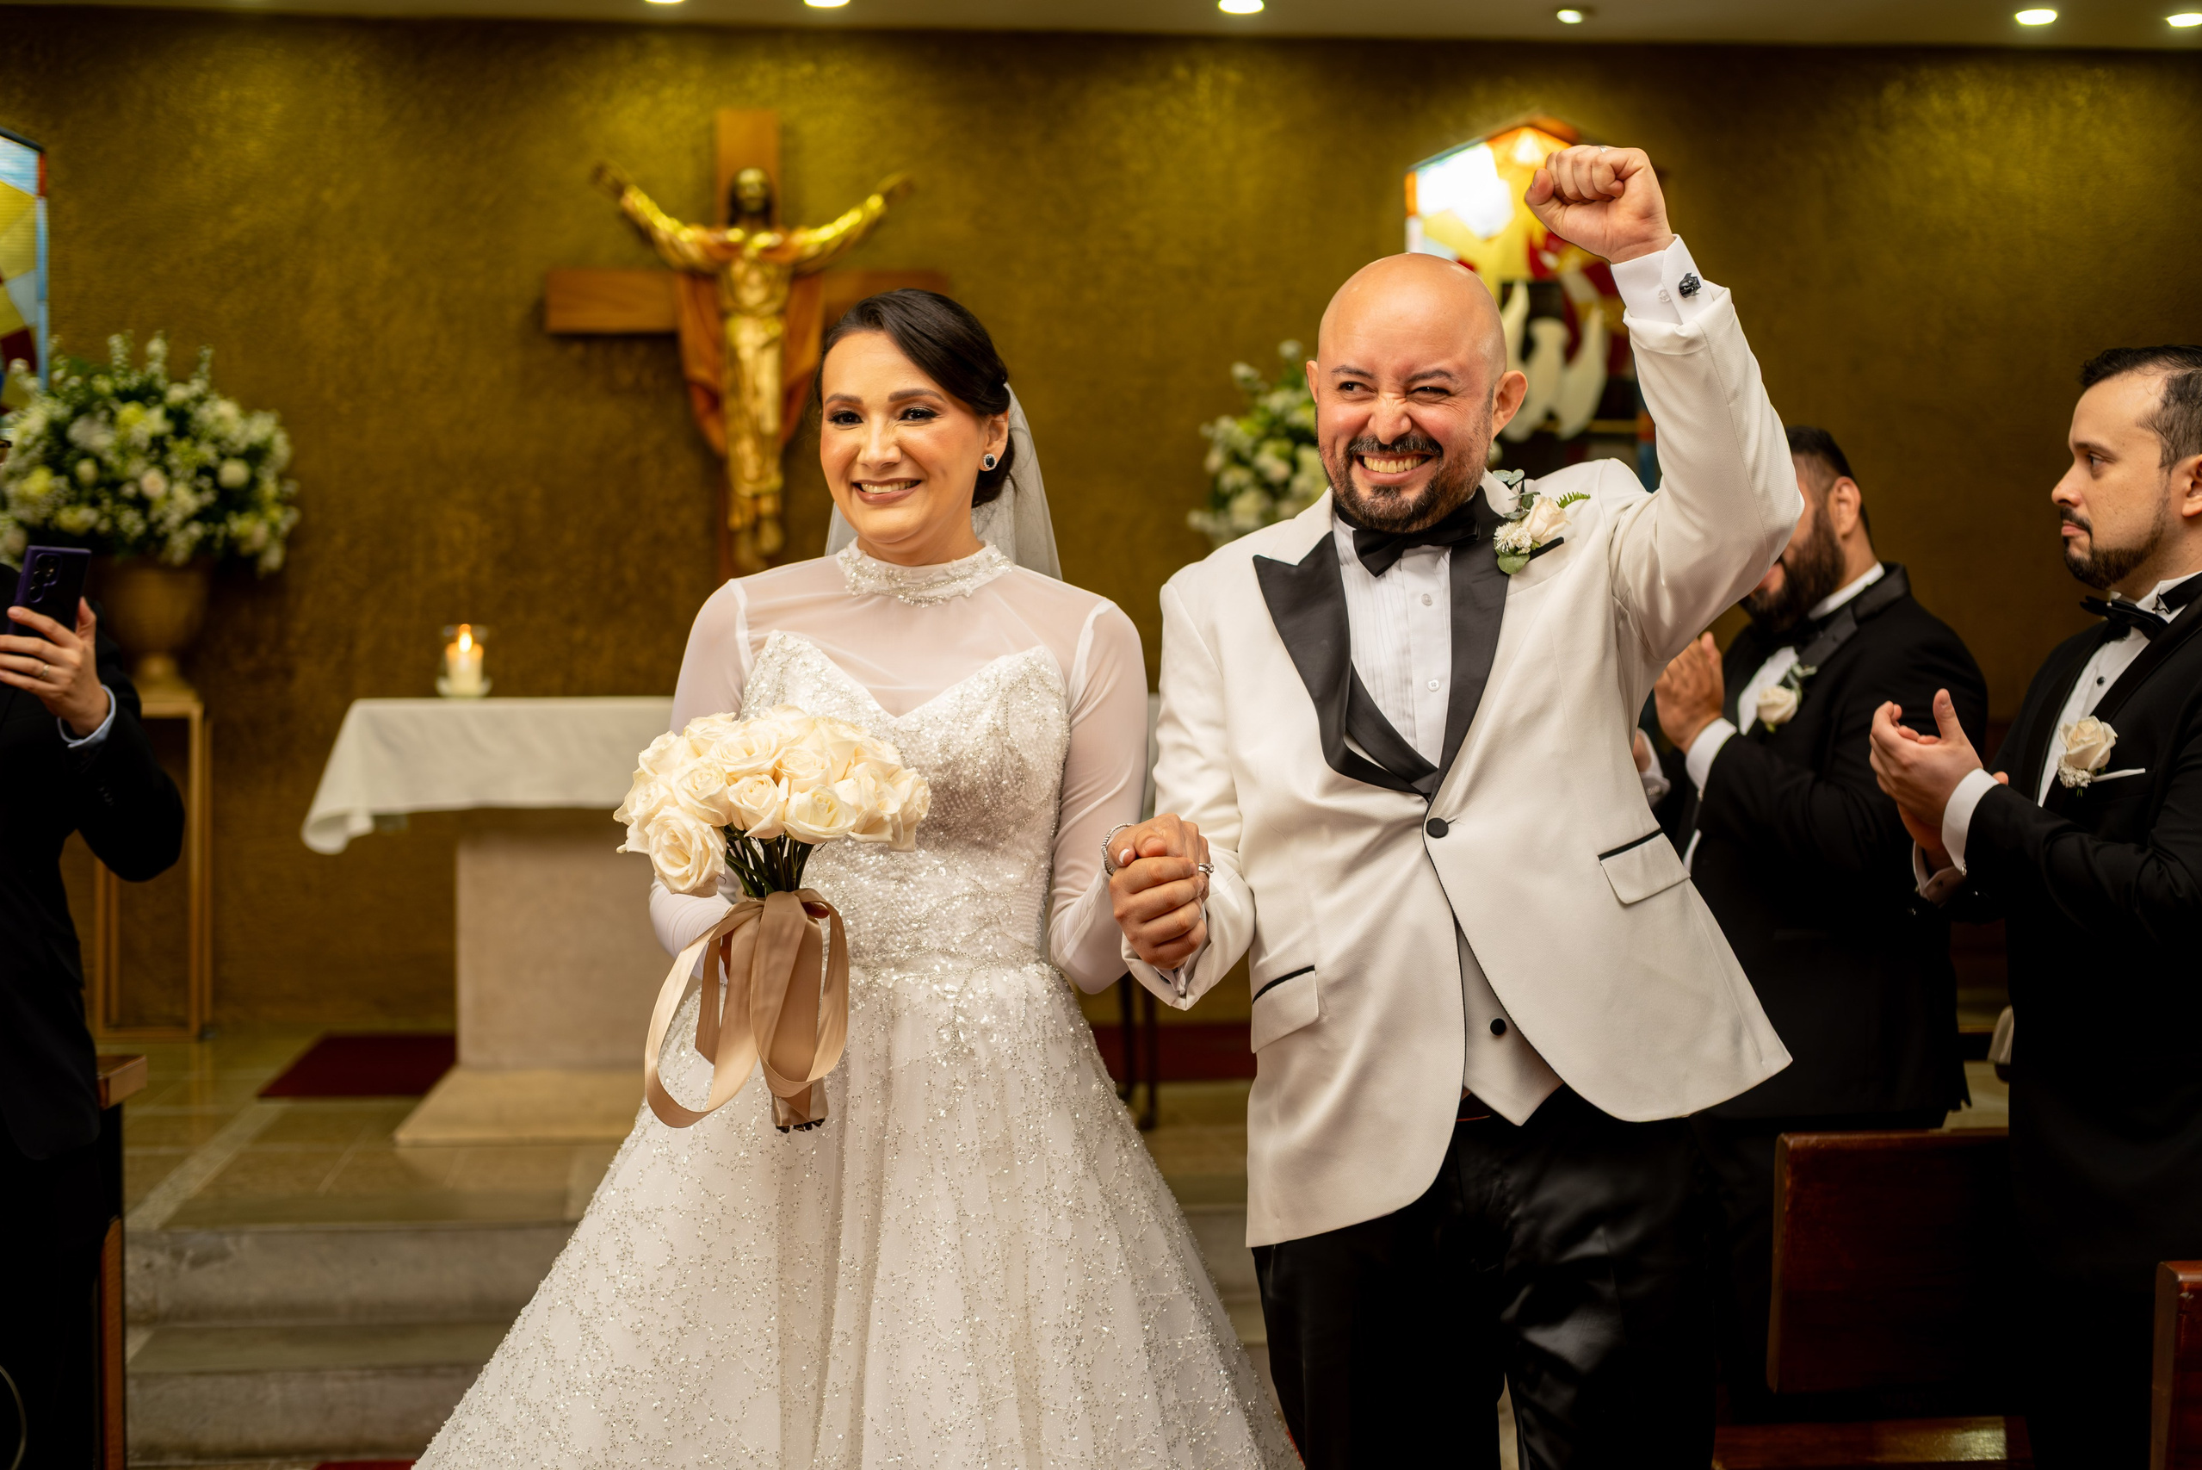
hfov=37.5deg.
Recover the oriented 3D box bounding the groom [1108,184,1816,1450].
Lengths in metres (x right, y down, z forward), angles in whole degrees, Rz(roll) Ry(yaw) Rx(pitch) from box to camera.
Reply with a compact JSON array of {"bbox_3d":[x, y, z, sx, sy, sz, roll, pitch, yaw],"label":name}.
[{"bbox_3d":[0.320,0.401,2.987,0.650,1.860,0.460,0,2,5],"label":"groom"}]

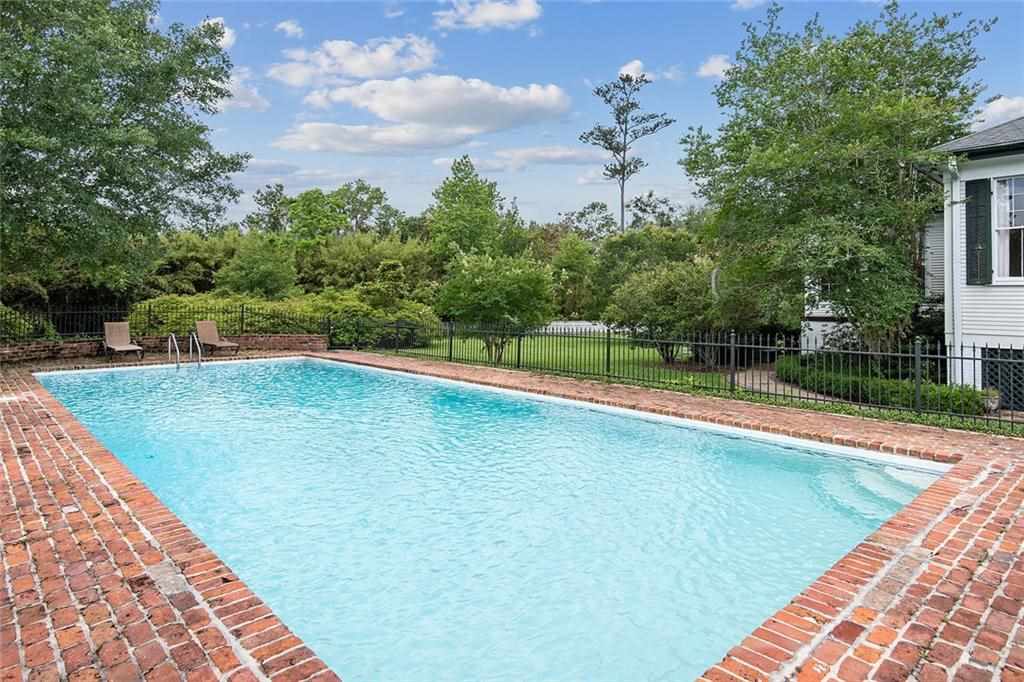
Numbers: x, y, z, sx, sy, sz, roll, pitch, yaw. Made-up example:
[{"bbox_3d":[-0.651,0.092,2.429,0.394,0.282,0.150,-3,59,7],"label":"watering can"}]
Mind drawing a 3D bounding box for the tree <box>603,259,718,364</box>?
[{"bbox_3d":[4.021,-0.799,15.400,3.140,2.870,3.140,0,3,0],"label":"tree"}]

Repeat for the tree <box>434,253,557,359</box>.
[{"bbox_3d":[-0.468,-0.869,15.200,3.210,2.890,3.210,0,3,0],"label":"tree"}]

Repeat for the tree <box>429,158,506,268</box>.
[{"bbox_3d":[-2.360,-5.006,29.500,4.150,9.130,4.150,0,3,0],"label":"tree"}]

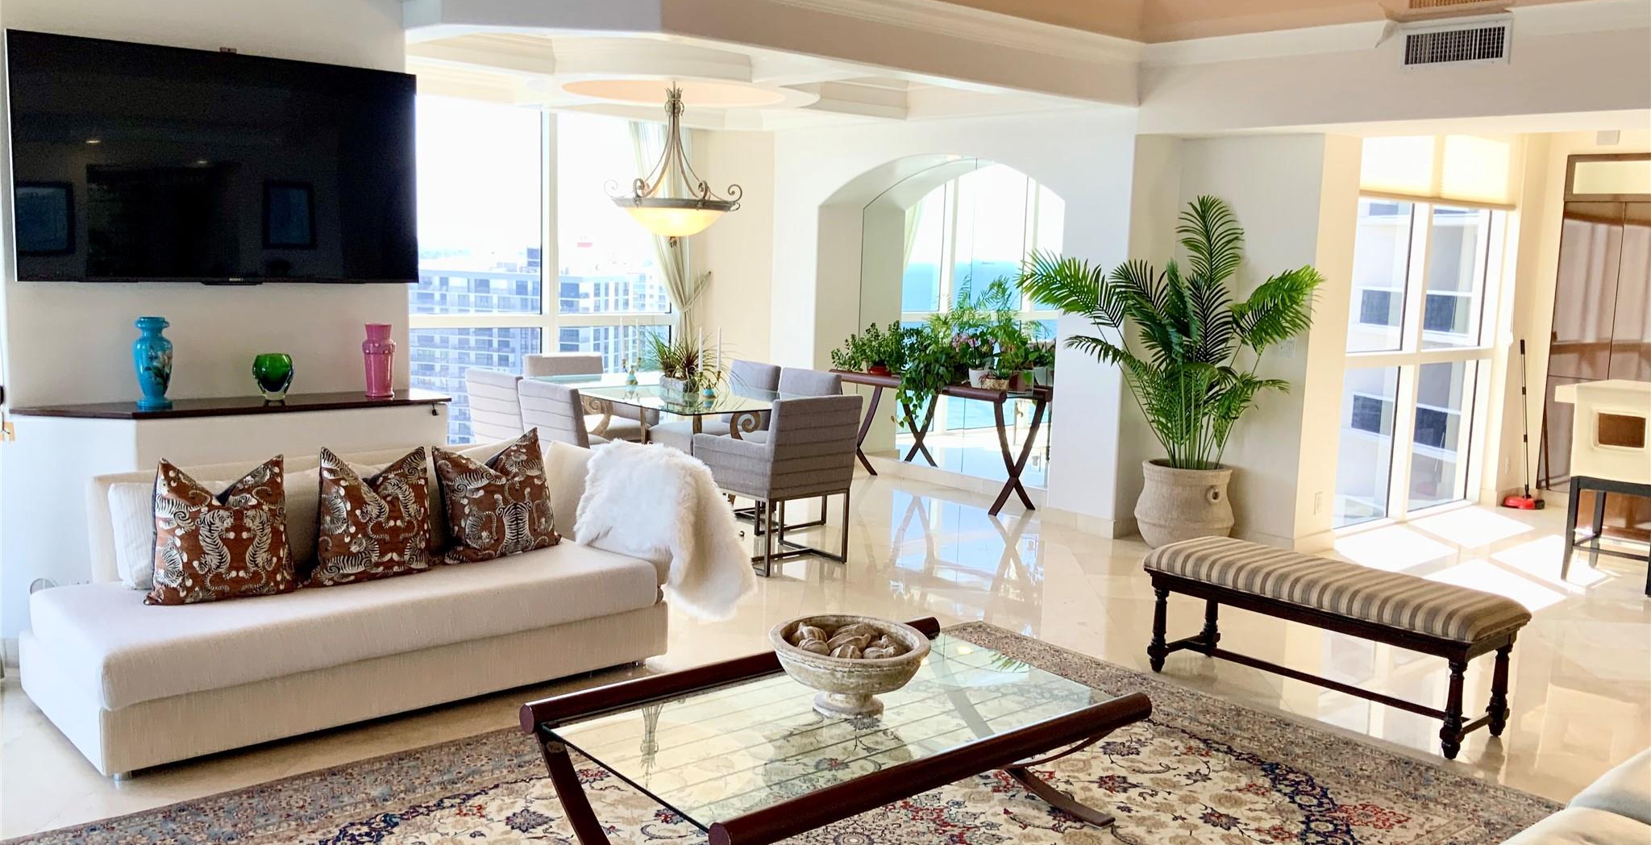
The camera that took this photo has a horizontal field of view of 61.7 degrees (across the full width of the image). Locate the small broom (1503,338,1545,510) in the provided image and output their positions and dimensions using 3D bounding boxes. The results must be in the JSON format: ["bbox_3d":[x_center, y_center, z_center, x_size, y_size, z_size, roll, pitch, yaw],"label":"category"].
[{"bbox_3d":[4.695,0.015,9.324,0.298,1.130,0.267,5,8,27],"label":"small broom"}]

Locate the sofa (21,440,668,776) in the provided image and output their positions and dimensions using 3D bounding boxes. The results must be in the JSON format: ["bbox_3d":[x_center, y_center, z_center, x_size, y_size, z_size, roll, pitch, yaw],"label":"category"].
[{"bbox_3d":[-1.550,0.529,4.821,2.060,0.734,0.928,-5,10,-43],"label":"sofa"}]

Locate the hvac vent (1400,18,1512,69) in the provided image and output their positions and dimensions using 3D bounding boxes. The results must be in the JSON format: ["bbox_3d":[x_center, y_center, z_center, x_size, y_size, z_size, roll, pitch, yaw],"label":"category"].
[{"bbox_3d":[2.879,-1.740,6.338,0.031,0.207,0.510,-4,9,-40],"label":"hvac vent"}]

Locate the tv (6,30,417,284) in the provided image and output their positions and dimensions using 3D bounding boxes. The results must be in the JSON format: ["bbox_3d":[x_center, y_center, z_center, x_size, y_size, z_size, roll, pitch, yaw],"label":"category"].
[{"bbox_3d":[-2.172,-0.926,5.061,1.438,0.823,0.061,-5,10,-43],"label":"tv"}]

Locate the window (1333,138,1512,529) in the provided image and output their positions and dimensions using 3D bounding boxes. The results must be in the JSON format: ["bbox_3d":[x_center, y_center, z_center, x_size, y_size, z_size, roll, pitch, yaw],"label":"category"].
[{"bbox_3d":[3.835,-0.603,8.778,2.025,2.433,0.110,-4,9,-40],"label":"window"}]

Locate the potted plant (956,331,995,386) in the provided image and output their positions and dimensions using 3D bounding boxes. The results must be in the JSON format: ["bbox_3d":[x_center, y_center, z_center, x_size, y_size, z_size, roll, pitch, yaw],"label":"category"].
[{"bbox_3d":[0.945,-0.380,8.696,0.228,0.320,0.251,-4,9,-40],"label":"potted plant"}]

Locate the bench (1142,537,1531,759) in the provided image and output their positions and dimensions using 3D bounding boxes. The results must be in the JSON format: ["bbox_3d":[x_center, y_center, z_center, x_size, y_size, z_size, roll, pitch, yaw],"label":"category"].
[{"bbox_3d":[1.759,0.745,4.902,0.449,0.500,1.193,-5,10,-43],"label":"bench"}]

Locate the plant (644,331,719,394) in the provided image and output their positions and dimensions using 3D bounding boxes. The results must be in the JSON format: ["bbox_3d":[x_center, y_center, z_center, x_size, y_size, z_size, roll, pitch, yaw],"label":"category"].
[{"bbox_3d":[-0.826,-0.351,7.891,0.345,0.353,0.393,-4,9,-40],"label":"plant"}]

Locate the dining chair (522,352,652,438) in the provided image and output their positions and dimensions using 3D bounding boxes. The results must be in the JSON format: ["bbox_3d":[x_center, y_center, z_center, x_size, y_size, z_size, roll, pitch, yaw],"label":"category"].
[{"bbox_3d":[-1.405,0.067,8.176,0.530,0.841,0.663,-5,10,-43],"label":"dining chair"}]

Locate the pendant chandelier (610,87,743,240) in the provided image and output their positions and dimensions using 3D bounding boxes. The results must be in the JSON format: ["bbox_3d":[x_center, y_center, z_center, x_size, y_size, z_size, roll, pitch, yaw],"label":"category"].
[{"bbox_3d":[-0.791,-1.362,7.273,0.694,0.816,0.694,2,7,0],"label":"pendant chandelier"}]

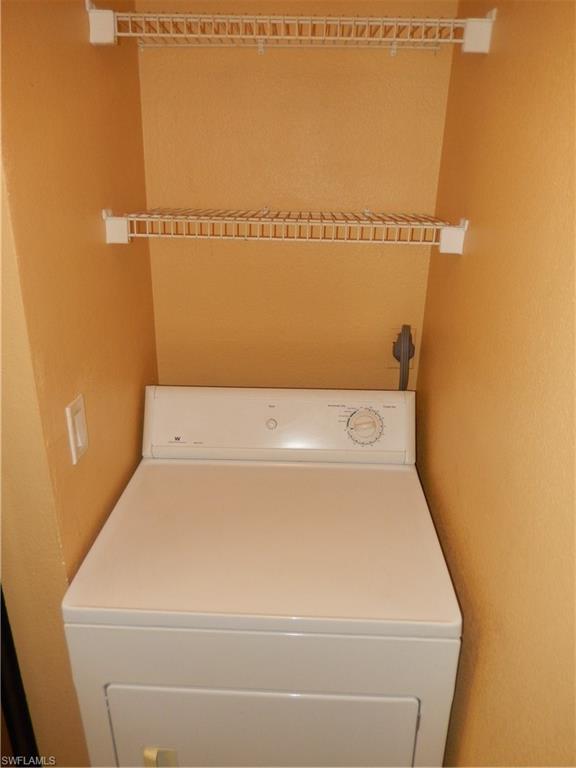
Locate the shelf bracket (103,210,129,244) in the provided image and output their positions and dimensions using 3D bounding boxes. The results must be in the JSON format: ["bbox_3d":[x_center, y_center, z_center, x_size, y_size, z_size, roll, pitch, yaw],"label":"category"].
[{"bbox_3d":[-0.348,-0.327,1.155,0.050,0.064,0.057,2,22,2],"label":"shelf bracket"}]

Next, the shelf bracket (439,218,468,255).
[{"bbox_3d":[0.335,-0.302,1.135,0.050,0.063,0.057,2,22,2],"label":"shelf bracket"}]

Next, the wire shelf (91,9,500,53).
[{"bbox_3d":[0.007,-0.699,1.140,0.734,0.065,0.309,2,22,2],"label":"wire shelf"}]

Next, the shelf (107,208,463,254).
[{"bbox_3d":[-0.001,-0.364,1.268,0.734,0.064,0.321,2,22,2],"label":"shelf"}]

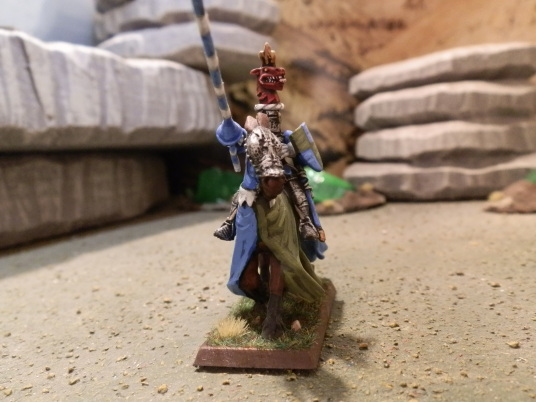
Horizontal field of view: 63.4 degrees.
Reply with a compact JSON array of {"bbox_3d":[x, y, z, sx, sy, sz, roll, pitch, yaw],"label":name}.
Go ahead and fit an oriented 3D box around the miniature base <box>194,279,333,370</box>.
[{"bbox_3d":[0.003,0.029,0.109,0.025,0.004,0.050,-3,4,13],"label":"miniature base"}]

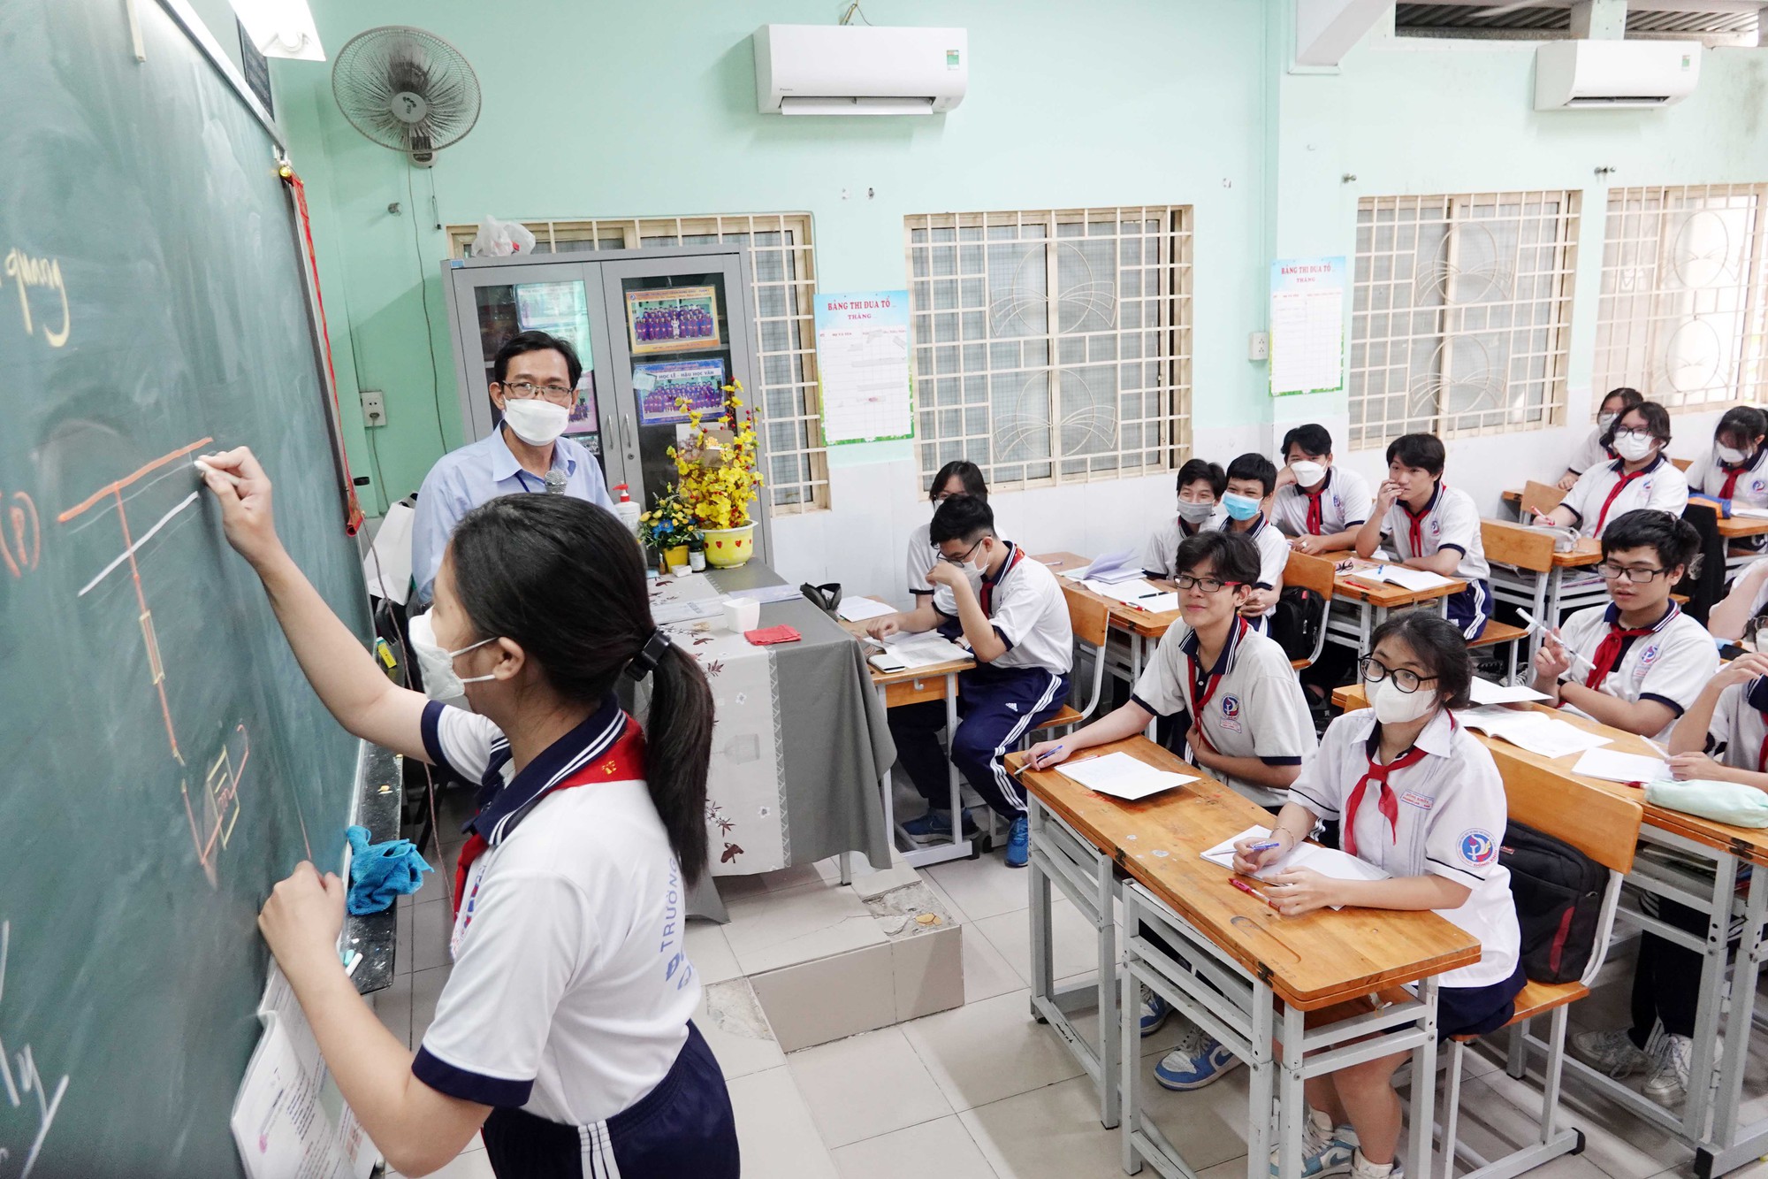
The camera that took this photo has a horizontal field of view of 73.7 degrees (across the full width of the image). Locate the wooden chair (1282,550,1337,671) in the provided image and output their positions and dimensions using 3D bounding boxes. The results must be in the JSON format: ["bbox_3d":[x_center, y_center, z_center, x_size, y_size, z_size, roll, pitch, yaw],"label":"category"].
[{"bbox_3d":[1.492,0.293,4.769,0.460,0.830,0.390,-8,15,-18],"label":"wooden chair"}]

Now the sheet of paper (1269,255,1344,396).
[{"bbox_3d":[2.006,-1.241,5.565,0.425,0.625,0.010,-8,15,-18],"label":"sheet of paper"}]

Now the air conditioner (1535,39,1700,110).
[{"bbox_3d":[3.645,-2.558,5.862,0.820,0.285,0.215,-8,15,-18],"label":"air conditioner"}]

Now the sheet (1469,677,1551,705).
[{"bbox_3d":[1.741,0.283,3.378,0.210,0.030,0.270,-8,15,-18],"label":"sheet"}]

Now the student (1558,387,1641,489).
[{"bbox_3d":[3.889,-0.433,6.219,0.720,1.260,0.500,-11,16,-29],"label":"student"}]

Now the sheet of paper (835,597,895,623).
[{"bbox_3d":[-0.112,0.080,4.684,0.210,0.008,0.310,-11,16,-28],"label":"sheet of paper"}]

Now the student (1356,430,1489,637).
[{"bbox_3d":[2.222,-0.011,4.906,0.740,1.270,0.520,-10,15,-26],"label":"student"}]

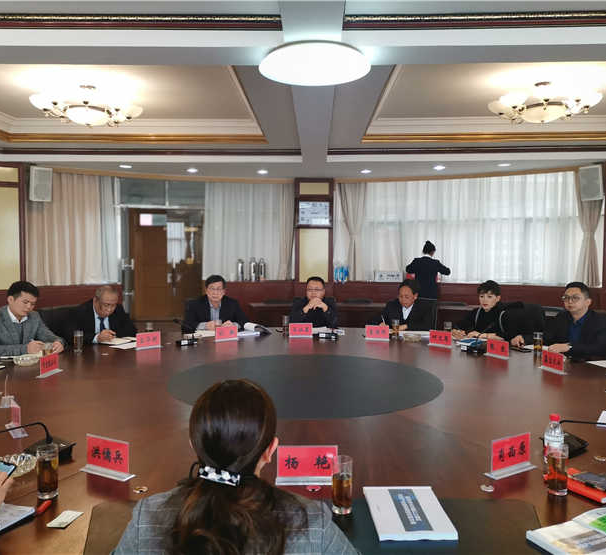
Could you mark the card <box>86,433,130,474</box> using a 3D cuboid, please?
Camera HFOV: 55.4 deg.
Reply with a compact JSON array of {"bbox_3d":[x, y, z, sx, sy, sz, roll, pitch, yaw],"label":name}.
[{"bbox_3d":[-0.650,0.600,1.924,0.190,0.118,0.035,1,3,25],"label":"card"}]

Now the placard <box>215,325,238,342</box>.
[{"bbox_3d":[-0.630,0.461,4.788,0.200,0.118,0.040,-2,3,-31],"label":"placard"}]

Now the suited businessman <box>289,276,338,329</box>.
[{"bbox_3d":[0.100,0.612,5.656,0.520,1.230,0.720,0,3,0],"label":"suited businessman"}]

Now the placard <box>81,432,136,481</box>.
[{"bbox_3d":[-0.676,0.618,1.999,0.200,0.120,0.060,2,3,27],"label":"placard"}]

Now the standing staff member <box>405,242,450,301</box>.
[{"bbox_3d":[1.716,0.330,7.944,0.600,1.650,0.400,1,3,7],"label":"standing staff member"}]

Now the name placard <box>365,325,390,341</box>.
[{"bbox_3d":[0.642,0.481,4.961,0.200,0.120,0.060,1,3,9],"label":"name placard"}]

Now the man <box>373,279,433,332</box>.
[{"bbox_3d":[0.930,0.622,5.436,0.600,1.230,0.720,1,3,22],"label":"man"}]

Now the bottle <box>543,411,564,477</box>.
[{"bbox_3d":[0.821,0.553,1.883,0.064,0.212,0.064,0,3,0],"label":"bottle"}]

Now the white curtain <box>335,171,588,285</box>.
[{"bbox_3d":[2.307,-0.707,8.796,3.718,1.600,0.300,1,3,21],"label":"white curtain"}]

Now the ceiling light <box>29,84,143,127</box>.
[{"bbox_3d":[-1.999,-1.585,5.329,1.040,0.387,1.040,0,3,0],"label":"ceiling light"}]

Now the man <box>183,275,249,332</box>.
[{"bbox_3d":[-0.820,0.610,5.486,0.600,1.250,0.720,-1,3,-18],"label":"man"}]

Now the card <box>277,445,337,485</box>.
[{"bbox_3d":[0.017,0.624,1.933,0.200,0.120,0.060,0,3,-2],"label":"card"}]

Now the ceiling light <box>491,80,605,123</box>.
[{"bbox_3d":[2.197,-1.583,5.229,1.020,0.398,1.020,0,3,0],"label":"ceiling light"}]

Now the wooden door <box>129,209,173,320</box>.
[{"bbox_3d":[-3.176,-0.262,12.100,0.930,2.360,0.090,0,3,-1],"label":"wooden door"}]

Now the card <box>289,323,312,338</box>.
[{"bbox_3d":[-0.016,0.472,5.102,0.200,0.120,0.060,0,3,-1],"label":"card"}]

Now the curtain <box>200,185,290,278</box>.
[{"bbox_3d":[-0.852,-0.681,8.550,1.330,1.480,0.120,0,3,-9],"label":"curtain"}]

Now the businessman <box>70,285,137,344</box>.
[{"bbox_3d":[-1.735,0.672,5.077,0.580,1.210,0.700,-2,3,-35],"label":"businessman"}]

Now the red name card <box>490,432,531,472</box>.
[{"bbox_3d":[0.734,0.622,2.033,0.200,0.120,0.060,-1,3,-29],"label":"red name card"}]

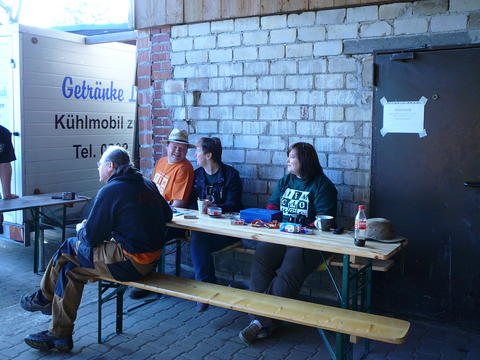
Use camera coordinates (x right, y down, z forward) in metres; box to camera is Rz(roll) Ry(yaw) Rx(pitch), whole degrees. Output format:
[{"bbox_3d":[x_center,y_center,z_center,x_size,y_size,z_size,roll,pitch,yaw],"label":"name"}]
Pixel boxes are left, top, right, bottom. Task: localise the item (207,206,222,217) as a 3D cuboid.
[{"bbox_3d":[-0.201,0.254,3.887,0.110,0.055,0.100,-1,7,-3],"label":"item"}]

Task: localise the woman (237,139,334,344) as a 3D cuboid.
[{"bbox_3d":[0.368,0.408,3.577,0.570,1.360,0.820,4,8,31],"label":"woman"}]

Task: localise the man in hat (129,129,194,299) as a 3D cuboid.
[{"bbox_3d":[-0.683,0.270,4.323,0.560,1.460,0.700,4,8,31],"label":"man in hat"}]

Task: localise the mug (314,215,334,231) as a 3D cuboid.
[{"bbox_3d":[0.586,0.302,3.339,0.125,0.088,0.097,-5,9,-36],"label":"mug"}]

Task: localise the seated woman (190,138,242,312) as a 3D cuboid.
[{"bbox_3d":[-0.225,0.343,4.044,0.500,1.380,0.680,4,8,31],"label":"seated woman"}]

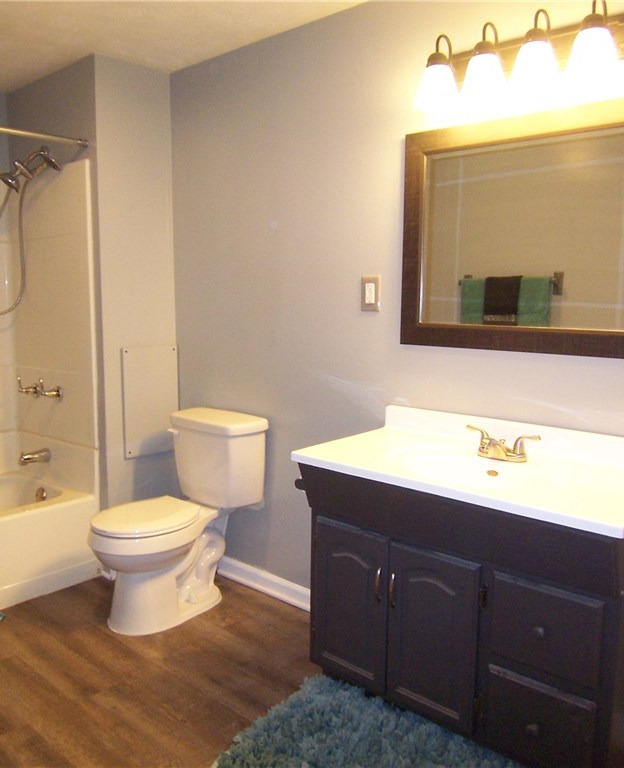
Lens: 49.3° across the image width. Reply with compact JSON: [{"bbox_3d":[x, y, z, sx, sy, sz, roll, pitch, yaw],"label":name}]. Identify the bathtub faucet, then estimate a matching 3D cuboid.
[{"bbox_3d":[-1.308,0.348,3.197,0.060,0.063,0.140,7,10,41],"label":"bathtub faucet"}]

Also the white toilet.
[{"bbox_3d":[-0.556,0.526,2.657,0.430,0.745,0.700,7,10,41],"label":"white toilet"}]

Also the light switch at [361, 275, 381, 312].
[{"bbox_3d":[0.204,-0.312,2.354,0.080,0.124,0.010,7,10,41],"label":"light switch"}]

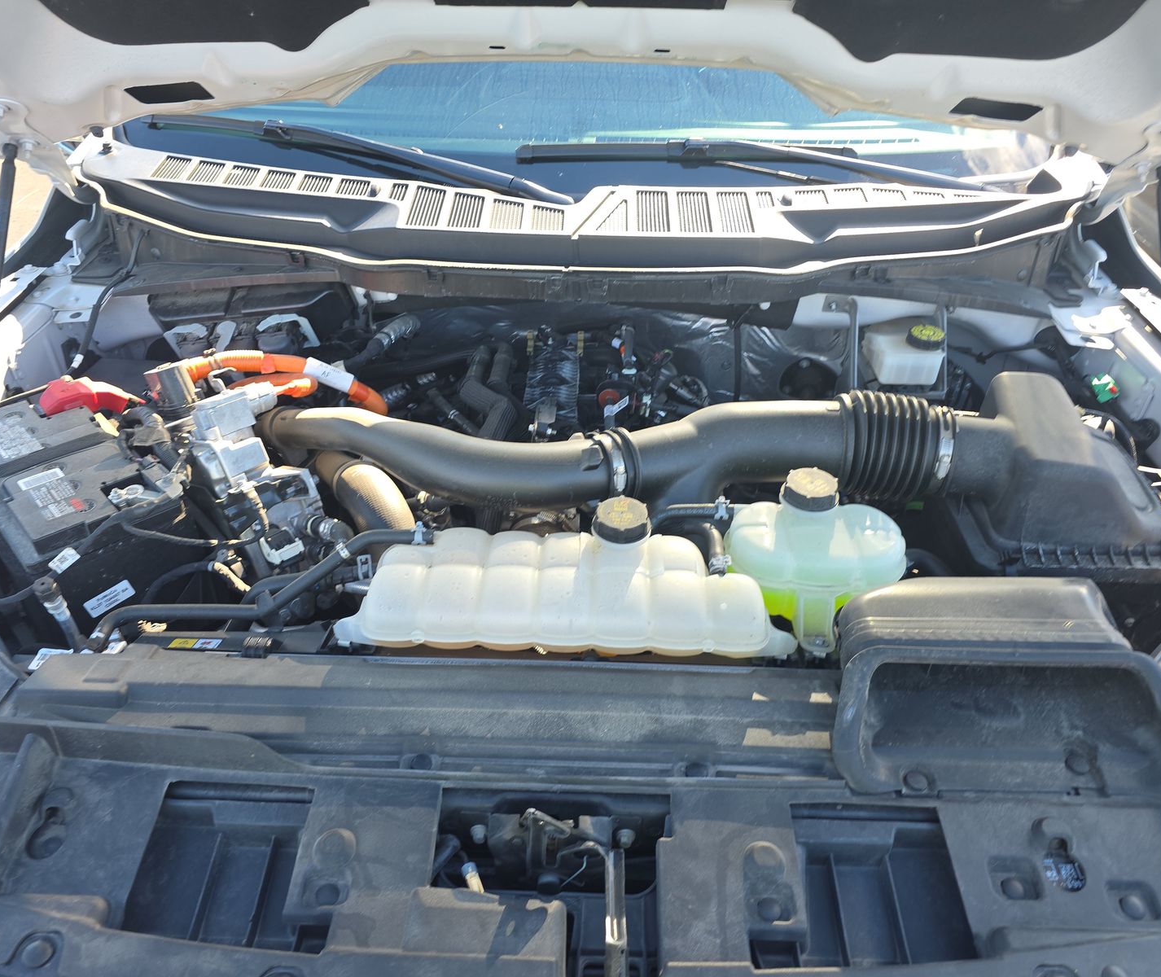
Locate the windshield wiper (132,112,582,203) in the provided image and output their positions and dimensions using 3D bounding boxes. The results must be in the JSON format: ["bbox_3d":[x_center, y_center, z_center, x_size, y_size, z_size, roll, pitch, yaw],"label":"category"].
[{"bbox_3d":[-0.384,-0.563,1.446,0.800,0.075,0.075,16,36,14],"label":"windshield wiper"}]

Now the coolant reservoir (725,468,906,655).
[{"bbox_3d":[0.271,0.078,1.013,0.200,0.195,0.150,1,33,0],"label":"coolant reservoir"}]

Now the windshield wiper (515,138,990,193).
[{"bbox_3d":[0.295,-0.536,1.431,0.780,0.075,0.070,4,33,-2],"label":"windshield wiper"}]

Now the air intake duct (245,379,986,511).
[{"bbox_3d":[0.056,-0.048,1.077,0.920,0.160,0.200,2,33,1],"label":"air intake duct"}]

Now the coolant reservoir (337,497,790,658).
[{"bbox_3d":[-0.017,0.094,0.962,0.475,0.165,0.160,2,33,1],"label":"coolant reservoir"}]

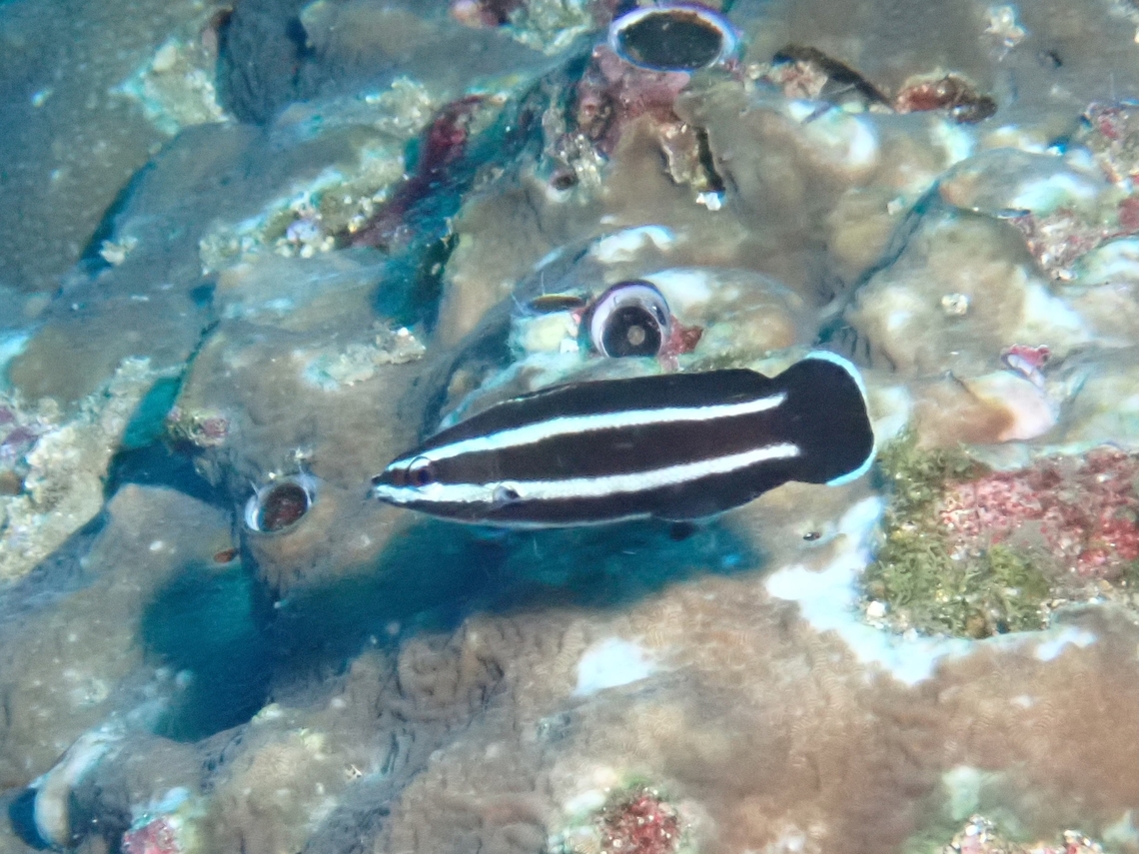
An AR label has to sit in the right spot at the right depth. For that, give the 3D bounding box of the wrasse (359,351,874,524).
[{"bbox_3d":[0.007,0.004,0.434,0.067,0.020,0.009,-8,15,-2],"label":"wrasse"}]

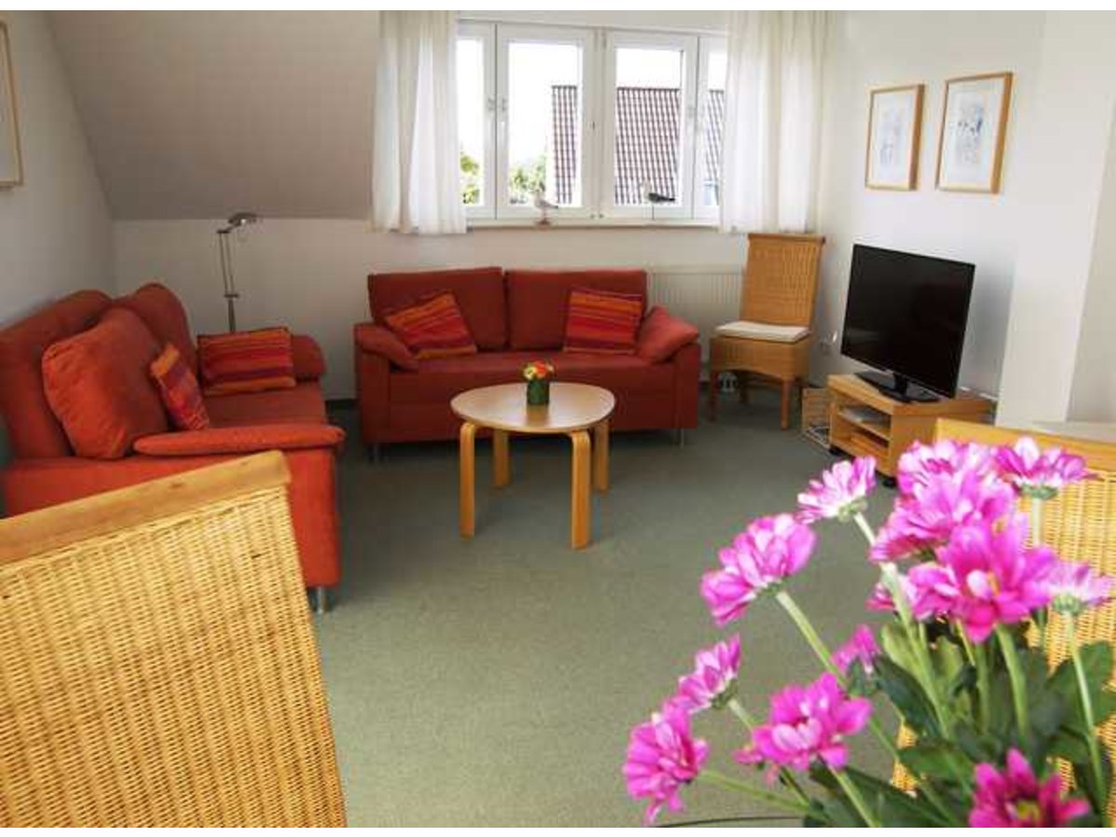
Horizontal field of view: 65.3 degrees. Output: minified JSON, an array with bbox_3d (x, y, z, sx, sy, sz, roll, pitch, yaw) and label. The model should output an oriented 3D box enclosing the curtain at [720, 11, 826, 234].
[{"bbox_3d":[1.299,-1.799,5.229,0.694,1.341,0.130,-3,15,-13],"label":"curtain"}]

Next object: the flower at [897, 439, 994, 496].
[{"bbox_3d":[0.280,0.036,0.630,0.070,0.042,0.062,8,18,24],"label":"flower"}]

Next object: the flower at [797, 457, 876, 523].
[{"bbox_3d":[0.212,0.053,0.660,0.061,0.036,0.061,-24,-12,0],"label":"flower"}]

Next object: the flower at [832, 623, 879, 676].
[{"bbox_3d":[0.219,0.171,0.640,0.038,0.036,0.037,6,17,20],"label":"flower"}]

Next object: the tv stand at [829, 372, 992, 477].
[{"bbox_3d":[1.636,0.040,4.155,0.468,0.383,0.616,-2,14,-9],"label":"tv stand"}]

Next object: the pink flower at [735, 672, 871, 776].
[{"bbox_3d":[0.154,0.188,0.540,0.068,0.042,0.068,-10,46,11],"label":"pink flower"}]

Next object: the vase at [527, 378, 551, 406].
[{"bbox_3d":[-0.080,-0.099,3.429,0.090,0.100,0.090,-3,16,-11],"label":"vase"}]

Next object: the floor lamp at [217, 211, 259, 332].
[{"bbox_3d":[-1.725,-0.520,4.691,0.260,1.170,0.210,2,16,5],"label":"floor lamp"}]

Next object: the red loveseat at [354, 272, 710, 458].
[{"bbox_3d":[-0.190,-0.332,4.667,1.700,0.840,0.920,-3,16,-11],"label":"red loveseat"}]

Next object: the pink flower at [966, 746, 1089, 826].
[{"bbox_3d":[0.282,0.228,0.520,0.068,0.042,0.068,0,41,0],"label":"pink flower"}]

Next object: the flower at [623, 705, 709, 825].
[{"bbox_3d":[0.073,0.235,0.590,0.052,0.068,0.070,-2,16,-8],"label":"flower"}]

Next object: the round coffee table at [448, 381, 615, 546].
[{"bbox_3d":[-0.100,0.159,3.529,0.691,0.440,0.712,0,14,0],"label":"round coffee table"}]

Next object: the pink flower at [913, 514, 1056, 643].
[{"bbox_3d":[0.265,0.099,0.540,0.086,0.068,0.056,9,18,27],"label":"pink flower"}]

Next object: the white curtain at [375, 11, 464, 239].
[{"bbox_3d":[-0.757,-1.693,4.746,0.505,1.334,0.130,-3,15,-13],"label":"white curtain"}]

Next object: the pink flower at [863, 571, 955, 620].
[{"bbox_3d":[0.246,0.121,0.600,0.068,0.042,0.057,8,18,23],"label":"pink flower"}]

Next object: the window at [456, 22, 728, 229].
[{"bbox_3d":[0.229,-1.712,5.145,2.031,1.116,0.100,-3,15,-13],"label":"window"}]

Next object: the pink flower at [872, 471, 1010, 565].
[{"bbox_3d":[0.248,0.065,0.560,0.080,0.046,0.080,-15,12,0],"label":"pink flower"}]

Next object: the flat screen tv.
[{"bbox_3d":[1.569,-0.431,4.000,0.210,0.645,0.920,-3,17,-12],"label":"flat screen tv"}]

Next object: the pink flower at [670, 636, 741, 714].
[{"bbox_3d":[0.103,0.176,0.600,0.034,0.060,0.060,46,0,9],"label":"pink flower"}]

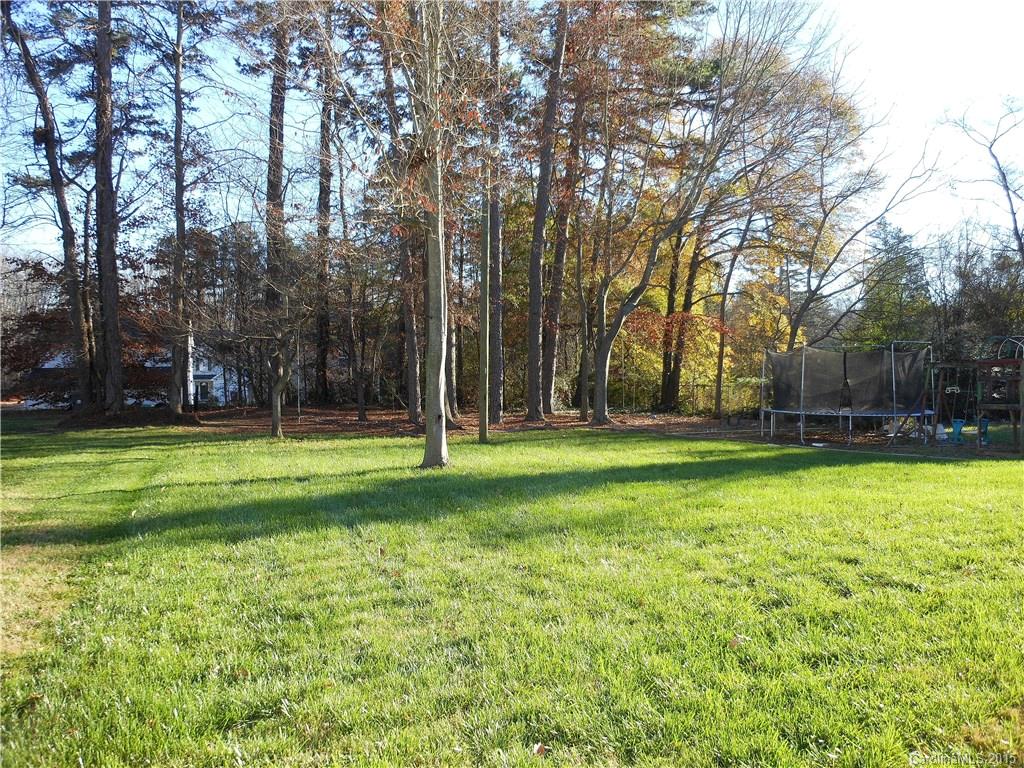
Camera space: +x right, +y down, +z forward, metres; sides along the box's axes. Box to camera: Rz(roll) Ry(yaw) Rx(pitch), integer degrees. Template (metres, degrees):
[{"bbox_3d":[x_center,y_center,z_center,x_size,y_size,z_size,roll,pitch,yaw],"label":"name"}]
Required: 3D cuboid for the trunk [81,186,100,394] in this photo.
[{"bbox_3d":[-18.319,-3.694,36.000,0.750,9.260,0.550,0,0,0],"label":"trunk"}]

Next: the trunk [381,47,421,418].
[{"bbox_3d":[-4.136,-5.614,31.000,1.300,14.180,0.600,0,0,0],"label":"trunk"}]

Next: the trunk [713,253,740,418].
[{"bbox_3d":[8.934,-1.978,34.500,1.000,6.830,0.500,0,0,0],"label":"trunk"}]

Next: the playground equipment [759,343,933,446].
[{"bbox_3d":[8.900,0.270,22.000,4.500,2.500,4.400,0,0,22],"label":"playground equipment"}]

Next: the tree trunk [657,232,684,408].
[{"bbox_3d":[7.317,-2.890,38.000,1.050,8.300,0.700,0,0,0],"label":"tree trunk"}]

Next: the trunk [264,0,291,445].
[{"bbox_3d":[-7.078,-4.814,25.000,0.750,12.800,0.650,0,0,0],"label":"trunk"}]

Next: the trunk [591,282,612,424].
[{"bbox_3d":[3.188,-1.086,29.500,0.720,5.060,0.550,0,0,0],"label":"trunk"}]

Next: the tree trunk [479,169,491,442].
[{"bbox_3d":[-0.714,-2.051,21.500,0.300,7.090,0.270,0,0,0],"label":"tree trunk"}]

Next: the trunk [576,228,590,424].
[{"bbox_3d":[2.719,-2.225,31.500,0.450,7.380,0.380,0,0,0],"label":"trunk"}]

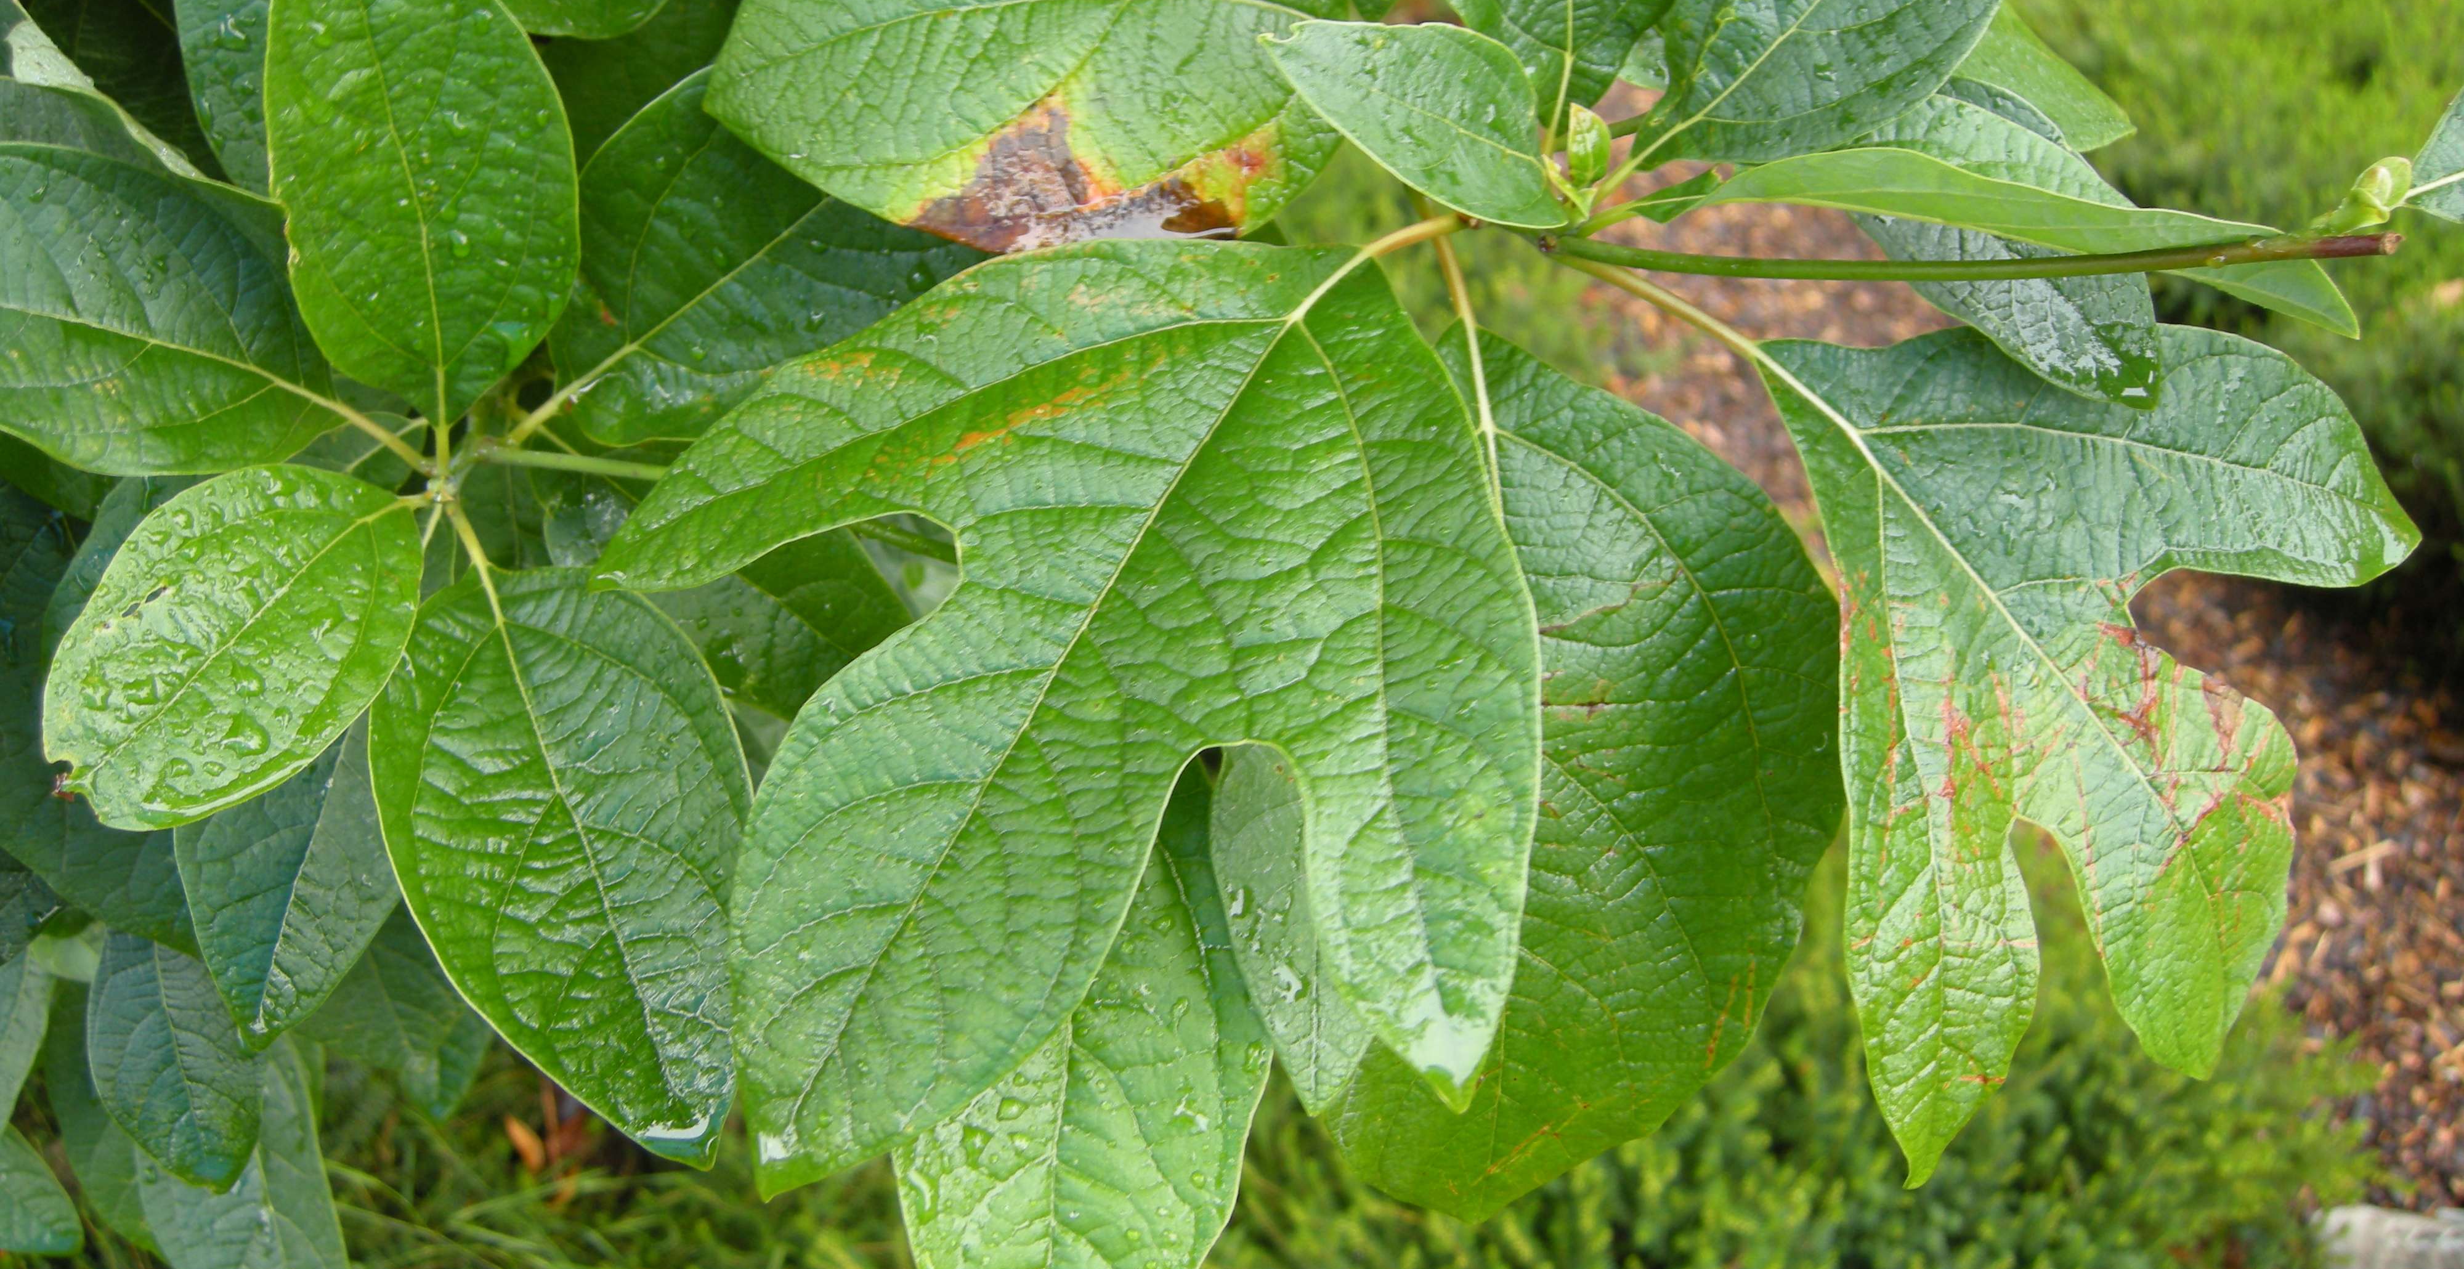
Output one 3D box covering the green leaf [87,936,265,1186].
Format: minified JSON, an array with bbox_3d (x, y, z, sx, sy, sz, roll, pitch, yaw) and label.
[{"bbox_3d":[-0.228,0.093,0.542,0.034,0.012,0.062,-24,76,-3],"label":"green leaf"}]

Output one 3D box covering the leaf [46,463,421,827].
[{"bbox_3d":[-0.175,0.000,0.440,0.074,0.018,0.059,-42,70,-15],"label":"leaf"}]

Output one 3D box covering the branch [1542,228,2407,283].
[{"bbox_3d":[0.118,-0.060,0.398,0.135,0.007,0.006,0,35,2],"label":"branch"}]

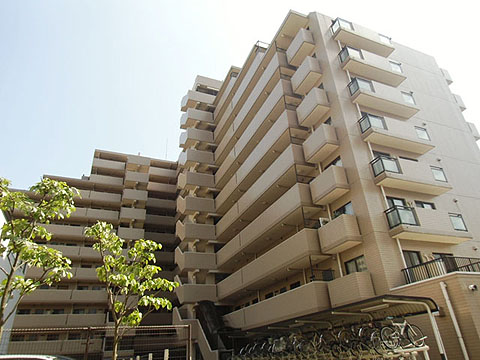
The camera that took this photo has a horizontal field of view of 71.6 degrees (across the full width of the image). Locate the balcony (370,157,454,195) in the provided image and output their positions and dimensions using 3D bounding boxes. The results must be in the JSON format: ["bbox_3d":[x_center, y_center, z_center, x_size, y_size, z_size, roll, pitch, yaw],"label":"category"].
[{"bbox_3d":[9.195,-0.117,17.812,4.529,1.216,0.819,8,-31,-21],"label":"balcony"}]

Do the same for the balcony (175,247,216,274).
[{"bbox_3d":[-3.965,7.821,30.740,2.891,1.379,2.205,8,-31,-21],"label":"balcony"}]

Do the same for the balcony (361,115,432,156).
[{"bbox_3d":[9.278,-2.622,19.639,4.655,1.258,0.825,9,-31,-21],"label":"balcony"}]

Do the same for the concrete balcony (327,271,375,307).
[{"bbox_3d":[5.342,5.376,15.928,0.859,1.327,2.152,9,-31,-21],"label":"concrete balcony"}]

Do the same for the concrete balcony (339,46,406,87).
[{"bbox_3d":[8.970,-7.594,22.409,4.655,1.258,0.825,9,-31,-21],"label":"concrete balcony"}]

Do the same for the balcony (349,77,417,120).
[{"bbox_3d":[9.124,-5.108,21.024,4.655,1.258,0.825,9,-31,-21],"label":"balcony"}]

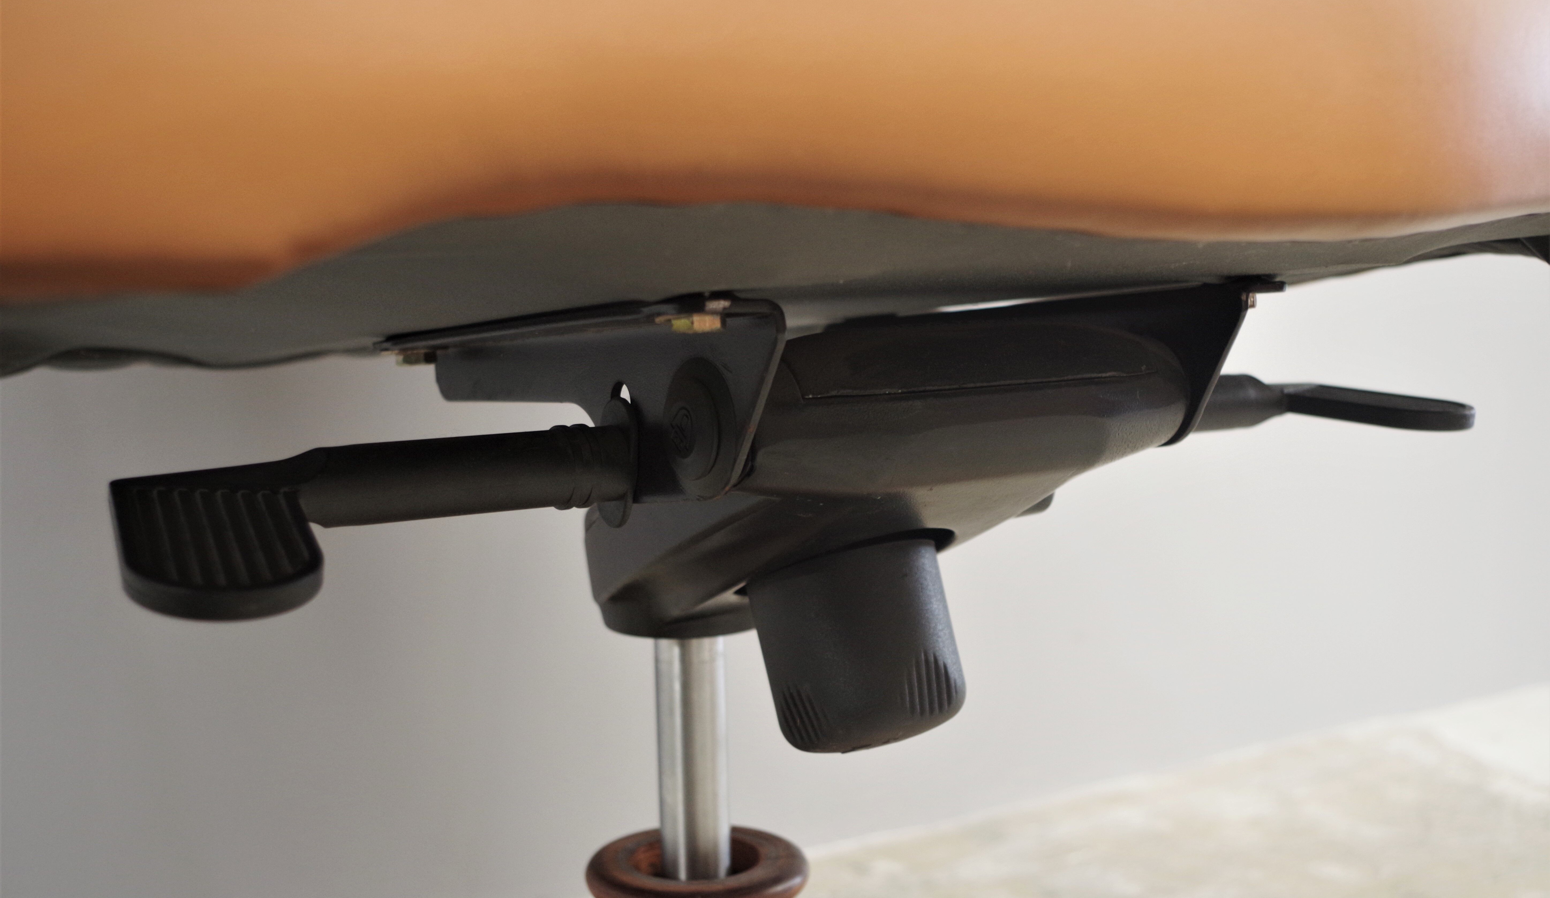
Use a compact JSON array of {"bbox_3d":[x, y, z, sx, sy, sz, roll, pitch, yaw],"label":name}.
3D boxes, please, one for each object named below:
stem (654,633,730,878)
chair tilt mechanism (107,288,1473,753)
[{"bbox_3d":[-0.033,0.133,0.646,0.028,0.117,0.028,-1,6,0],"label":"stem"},{"bbox_3d":[0.011,0.024,0.569,0.496,0.164,0.250,-6,7,-35],"label":"chair tilt mechanism"}]

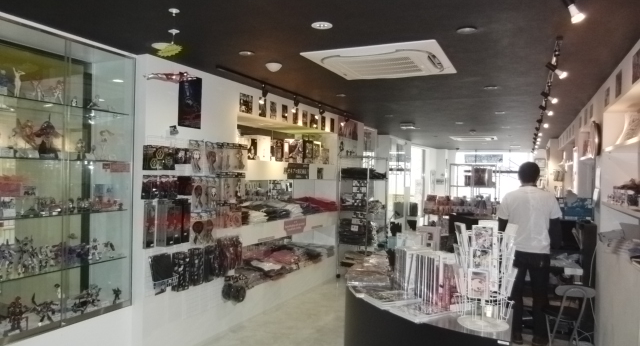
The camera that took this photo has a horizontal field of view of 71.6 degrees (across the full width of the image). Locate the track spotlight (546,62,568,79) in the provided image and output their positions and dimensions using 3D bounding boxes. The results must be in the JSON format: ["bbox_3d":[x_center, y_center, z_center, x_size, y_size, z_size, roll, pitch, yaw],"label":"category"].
[{"bbox_3d":[1.549,-0.667,2.883,0.140,0.080,0.070,29,11,23],"label":"track spotlight"}]

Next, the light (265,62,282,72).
[{"bbox_3d":[-0.364,-0.825,3.511,0.135,0.060,0.135,1,0,0],"label":"light"}]

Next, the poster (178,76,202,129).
[{"bbox_3d":[-1.072,-0.597,3.697,0.015,0.435,0.275,1,0,25],"label":"poster"}]

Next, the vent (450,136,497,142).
[{"bbox_3d":[3.364,-0.759,9.695,0.950,0.060,0.950,1,0,25],"label":"vent"}]

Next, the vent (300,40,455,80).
[{"bbox_3d":[0.493,-0.840,3.383,0.950,0.060,0.950,1,0,25],"label":"vent"}]

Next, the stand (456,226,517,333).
[{"bbox_3d":[0.966,0.596,2.598,0.350,0.570,0.350,1,0,20],"label":"stand"}]

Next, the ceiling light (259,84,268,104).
[{"bbox_3d":[-0.538,-0.755,4.220,0.110,0.180,0.090,1,0,25],"label":"ceiling light"}]

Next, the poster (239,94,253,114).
[{"bbox_3d":[-0.729,-0.688,4.429,0.015,0.187,0.225,1,0,25],"label":"poster"}]

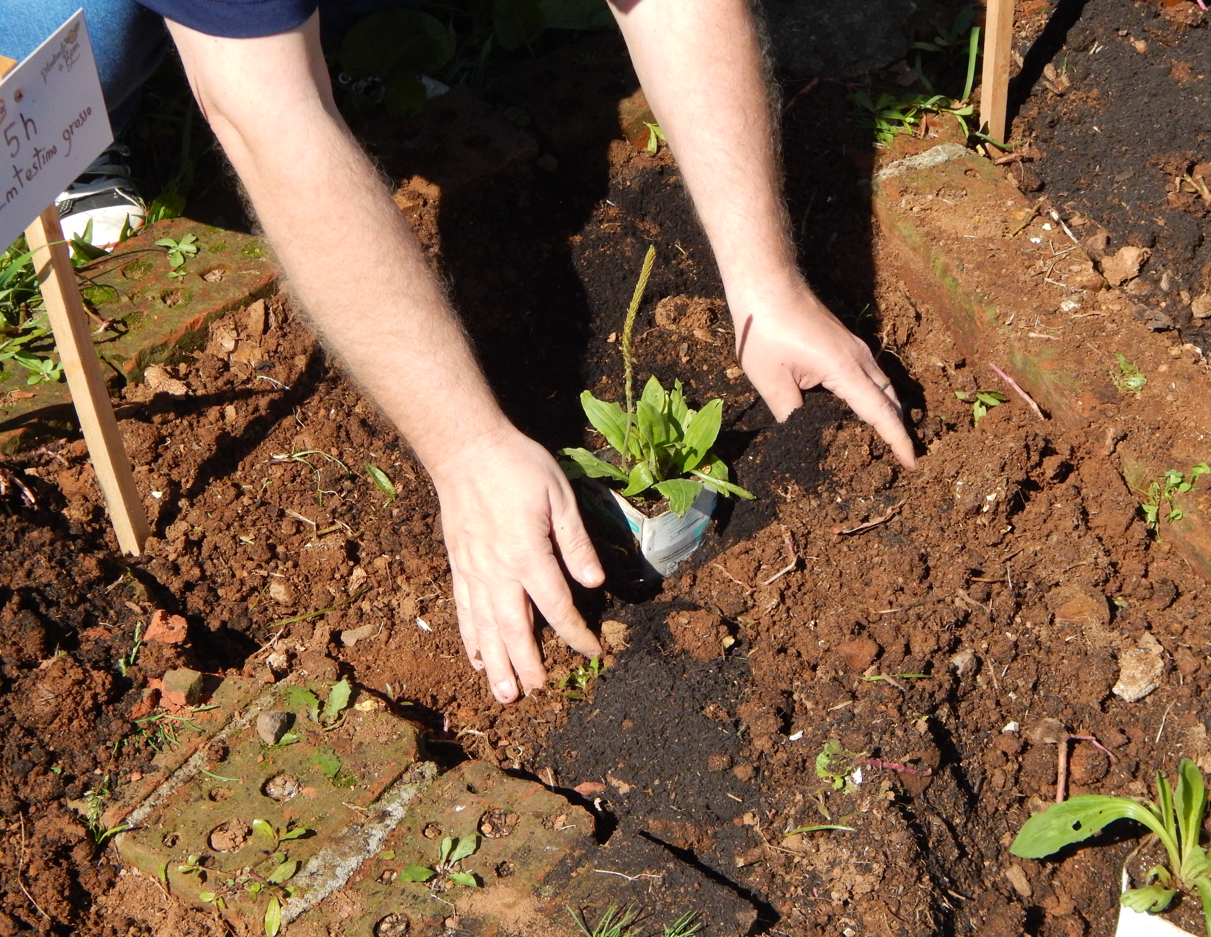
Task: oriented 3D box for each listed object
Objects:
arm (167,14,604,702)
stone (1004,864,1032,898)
[{"bbox_3d":[-0.164,-0.088,2.005,0.140,0.130,0.550,-23,81,-3],"label":"arm"},{"bbox_3d":[0.274,0.274,1.820,0.011,0.009,0.026,-21,45,-22],"label":"stone"}]

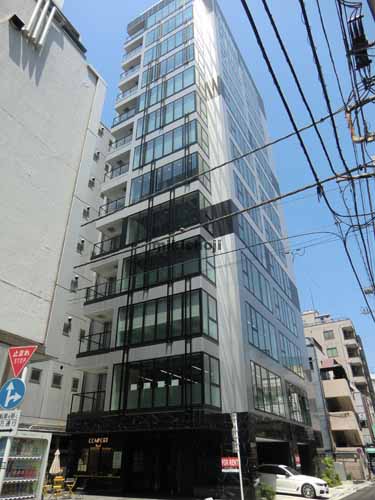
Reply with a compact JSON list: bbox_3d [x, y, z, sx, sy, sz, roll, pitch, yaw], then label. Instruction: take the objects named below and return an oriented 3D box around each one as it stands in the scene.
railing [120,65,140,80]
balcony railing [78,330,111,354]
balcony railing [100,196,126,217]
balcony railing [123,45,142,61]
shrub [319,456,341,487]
[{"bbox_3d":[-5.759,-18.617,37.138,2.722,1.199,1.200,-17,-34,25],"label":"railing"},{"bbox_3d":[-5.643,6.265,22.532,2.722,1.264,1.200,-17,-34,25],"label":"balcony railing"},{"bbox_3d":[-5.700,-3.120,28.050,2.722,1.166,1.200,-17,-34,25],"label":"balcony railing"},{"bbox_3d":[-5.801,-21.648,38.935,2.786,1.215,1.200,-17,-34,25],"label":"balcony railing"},{"bbox_3d":[9.412,14.667,22.909,1.000,1.500,1.000,-17,-34,25],"label":"shrub"}]

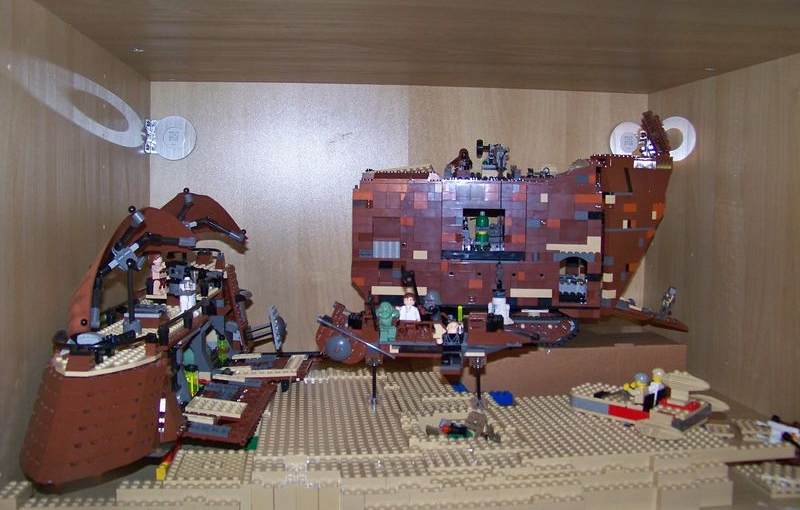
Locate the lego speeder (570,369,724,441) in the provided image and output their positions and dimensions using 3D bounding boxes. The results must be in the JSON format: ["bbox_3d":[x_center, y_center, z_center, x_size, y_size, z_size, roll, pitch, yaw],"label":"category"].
[{"bbox_3d":[0.216,0.124,0.686,0.130,0.047,0.110,3,6,45],"label":"lego speeder"}]

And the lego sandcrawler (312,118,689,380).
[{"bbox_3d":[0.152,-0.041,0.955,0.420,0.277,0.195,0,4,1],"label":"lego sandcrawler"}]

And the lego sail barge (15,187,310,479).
[{"bbox_3d":[-0.191,0.048,0.690,0.185,0.210,0.360,0,4,-2],"label":"lego sail barge"}]

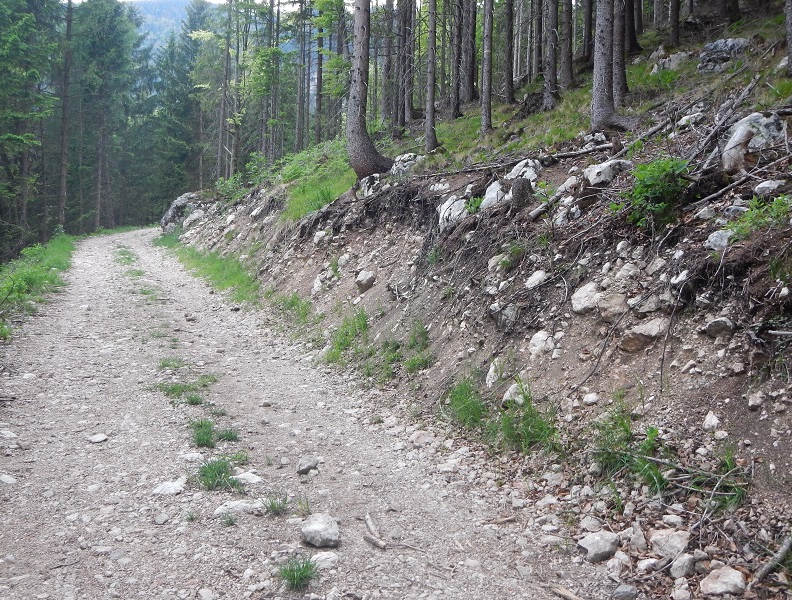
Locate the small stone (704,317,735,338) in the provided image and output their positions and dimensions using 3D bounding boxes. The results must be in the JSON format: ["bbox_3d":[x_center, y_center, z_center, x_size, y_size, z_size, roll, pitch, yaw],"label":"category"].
[{"bbox_3d":[1.847,0.157,4.750,0.165,0.115,0.130,2,2,17],"label":"small stone"}]

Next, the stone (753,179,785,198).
[{"bbox_3d":[2.579,-0.772,5.760,0.220,0.120,0.150,1,0,24],"label":"stone"}]

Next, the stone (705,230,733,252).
[{"bbox_3d":[2.023,-0.373,5.220,0.175,0.120,0.140,1,0,21],"label":"stone"}]

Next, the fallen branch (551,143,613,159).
[{"bbox_3d":[2.152,-1.730,9.600,0.700,0.080,0.080,-7,-1,26],"label":"fallen branch"}]

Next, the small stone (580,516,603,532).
[{"bbox_3d":[0.916,1.052,3.900,0.103,0.058,0.090,1,0,14],"label":"small stone"}]

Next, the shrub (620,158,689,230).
[{"bbox_3d":[1.842,-0.752,5.930,0.480,0.480,0.430,1,0,17],"label":"shrub"}]

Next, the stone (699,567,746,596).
[{"bbox_3d":[1.372,1.177,3.489,0.177,0.096,0.124,2,1,22],"label":"stone"}]

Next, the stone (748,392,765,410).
[{"bbox_3d":[1.863,0.525,4.300,0.080,0.080,0.075,2,2,17],"label":"stone"}]

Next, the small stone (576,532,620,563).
[{"bbox_3d":[0.944,1.149,3.874,0.192,0.121,0.144,2,1,14],"label":"small stone"}]

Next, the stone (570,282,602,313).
[{"bbox_3d":[1.307,-0.010,5.740,0.185,0.180,0.160,1,0,13],"label":"stone"}]

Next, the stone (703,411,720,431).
[{"bbox_3d":[1.811,0.694,4.771,0.083,0.102,0.075,2,1,21],"label":"stone"}]

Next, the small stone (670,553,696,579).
[{"bbox_3d":[1.265,1.173,3.664,0.102,0.092,0.091,2,1,20],"label":"small stone"}]

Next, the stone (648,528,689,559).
[{"bbox_3d":[1.256,1.117,3.816,0.172,0.106,0.129,2,1,19],"label":"stone"}]

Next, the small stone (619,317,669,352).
[{"bbox_3d":[1.476,0.206,4.960,0.290,0.170,0.200,1,0,17],"label":"small stone"}]

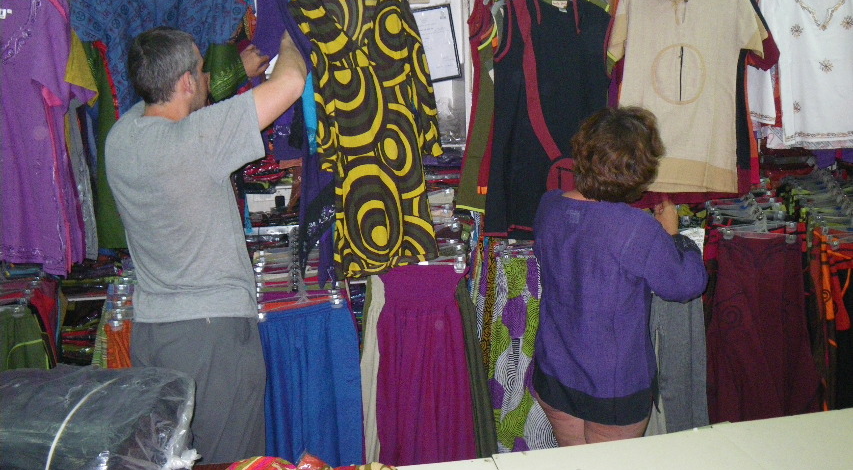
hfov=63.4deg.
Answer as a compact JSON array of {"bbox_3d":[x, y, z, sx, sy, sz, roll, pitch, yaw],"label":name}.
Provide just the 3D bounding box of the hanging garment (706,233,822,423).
[{"bbox_3d":[1.240,0.379,2.548,0.380,0.800,0.120,1,8,8],"label":"hanging garment"}]

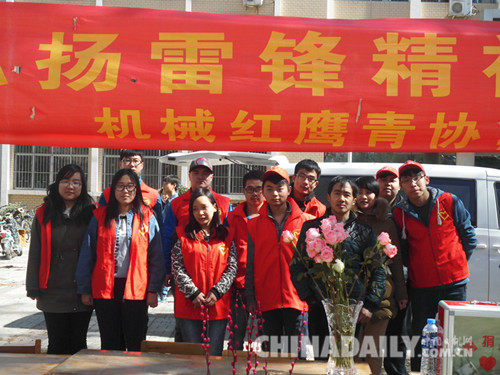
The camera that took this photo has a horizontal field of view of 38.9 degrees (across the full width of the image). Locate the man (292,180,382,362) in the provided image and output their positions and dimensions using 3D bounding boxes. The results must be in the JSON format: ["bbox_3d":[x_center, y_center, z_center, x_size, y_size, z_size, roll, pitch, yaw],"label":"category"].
[{"bbox_3d":[0.540,0.785,4.450,0.570,1.700,0.320,2,1,3],"label":"man"}]

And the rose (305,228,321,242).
[{"bbox_3d":[0.248,0.190,2.800,0.058,0.055,0.056,-9,6,0],"label":"rose"}]

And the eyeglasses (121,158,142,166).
[{"bbox_3d":[-0.865,-0.184,5.200,0.145,0.045,0.140,5,-5,-8],"label":"eyeglasses"}]

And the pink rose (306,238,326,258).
[{"bbox_3d":[0.264,0.241,2.800,0.072,0.070,0.066,-6,15,0],"label":"pink rose"}]

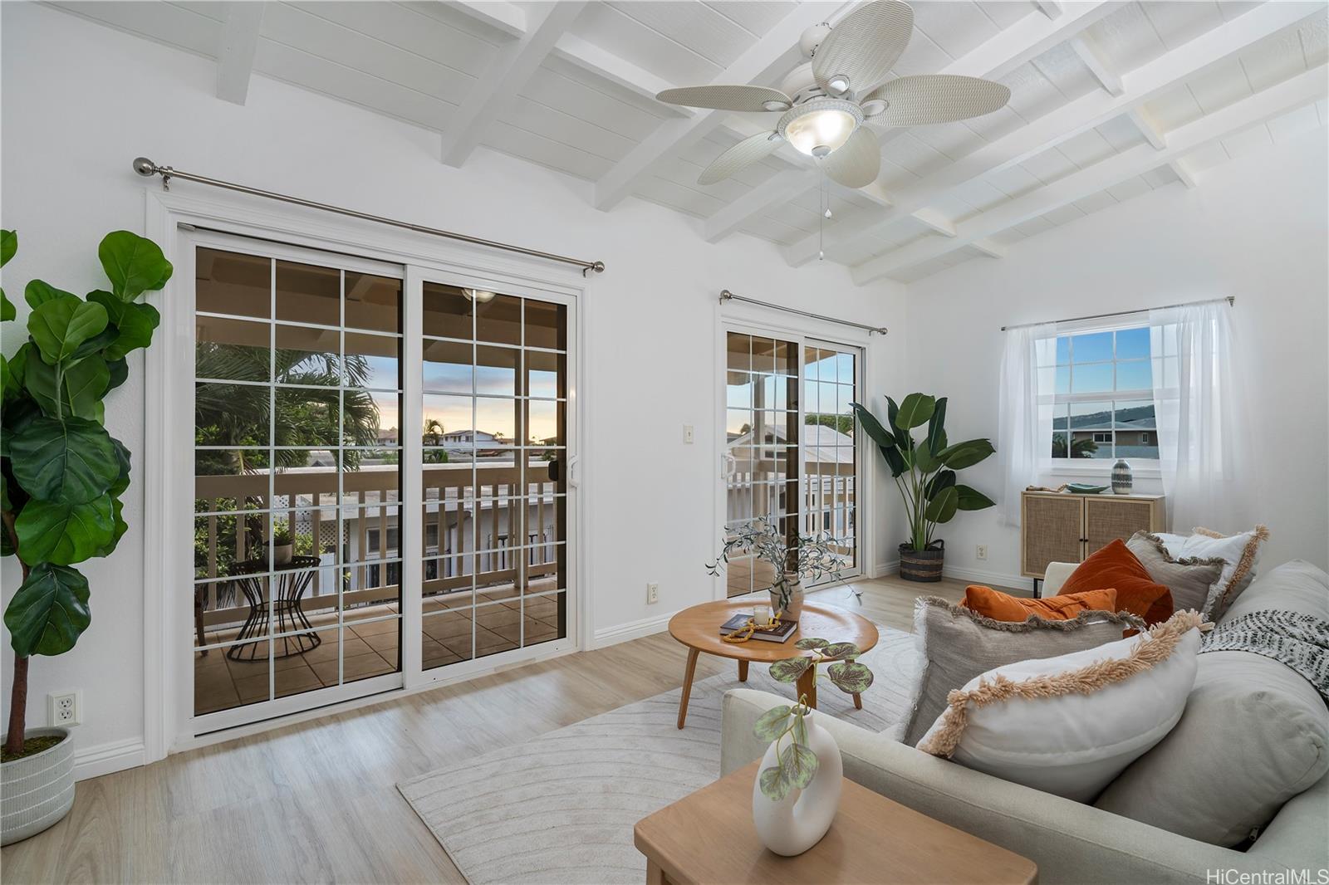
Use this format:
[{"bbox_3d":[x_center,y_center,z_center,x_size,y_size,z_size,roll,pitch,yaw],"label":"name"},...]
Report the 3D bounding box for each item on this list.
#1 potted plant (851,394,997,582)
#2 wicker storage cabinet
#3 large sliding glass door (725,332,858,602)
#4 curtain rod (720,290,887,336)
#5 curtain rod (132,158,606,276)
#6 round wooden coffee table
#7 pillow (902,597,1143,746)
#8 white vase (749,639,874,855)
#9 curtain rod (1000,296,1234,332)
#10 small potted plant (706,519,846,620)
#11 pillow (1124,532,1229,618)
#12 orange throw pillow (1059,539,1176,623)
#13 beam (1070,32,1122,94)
[{"bbox_3d":[2.174,0.374,4.891,0.920,1.590,0.880,0,0,-39],"label":"potted plant"},{"bbox_3d":[3.012,0.748,4.166,0.310,0.760,0.787,0,0,-39],"label":"wicker storage cabinet"},{"bbox_3d":[1.047,0.157,4.500,1.688,1.954,0.100,0,0,-39],"label":"large sliding glass door"},{"bbox_3d":[1.104,-0.935,4.434,1.957,0.085,0.115,0,0,-39],"label":"curtain rod"},{"bbox_3d":[-1.099,-0.945,2.672,1.940,0.085,0.115,0,0,-39],"label":"curtain rod"},{"bbox_3d":[0.453,0.963,2.483,0.855,0.392,0.855,0,0,0],"label":"round wooden coffee table"},{"bbox_3d":[0.747,0.550,1.254,0.450,0.410,0.160,0,0,20],"label":"pillow"},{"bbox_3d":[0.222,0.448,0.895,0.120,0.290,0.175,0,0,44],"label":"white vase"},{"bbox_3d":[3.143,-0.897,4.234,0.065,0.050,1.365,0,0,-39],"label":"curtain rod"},{"bbox_3d":[0.490,0.547,2.548,0.630,0.470,0.500,0,0,11],"label":"small potted plant"},{"bbox_3d":[1.890,0.590,2.250,0.160,0.430,0.470,25,4,9],"label":"pillow"},{"bbox_3d":[1.780,0.585,2.330,0.150,0.410,0.440,29,17,3],"label":"orange throw pillow"},{"bbox_3d":[1.869,-1.687,2.568,0.720,0.092,0.042,0,0,-39],"label":"beam"}]

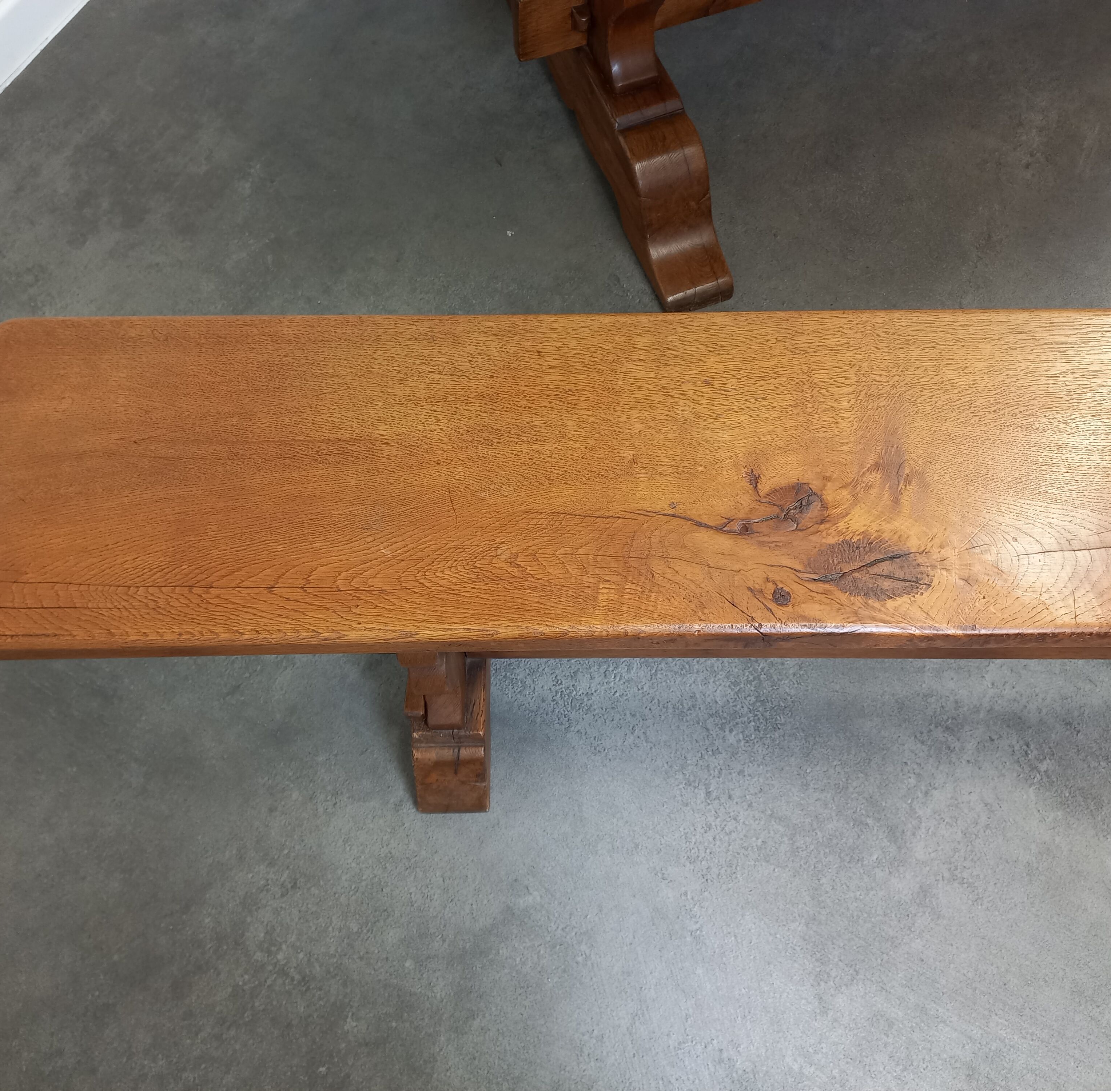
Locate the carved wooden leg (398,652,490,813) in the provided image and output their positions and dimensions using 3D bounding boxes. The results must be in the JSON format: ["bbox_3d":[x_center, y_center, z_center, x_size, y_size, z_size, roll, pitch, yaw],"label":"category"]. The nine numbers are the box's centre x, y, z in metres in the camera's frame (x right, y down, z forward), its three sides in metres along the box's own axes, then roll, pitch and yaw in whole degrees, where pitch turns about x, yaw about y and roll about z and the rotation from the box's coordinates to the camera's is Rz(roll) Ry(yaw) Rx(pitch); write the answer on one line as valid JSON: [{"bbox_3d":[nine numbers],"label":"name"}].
[{"bbox_3d":[-0.116,0.040,1.047,0.079,0.431,0.367,-1,66,0],"label":"carved wooden leg"}]

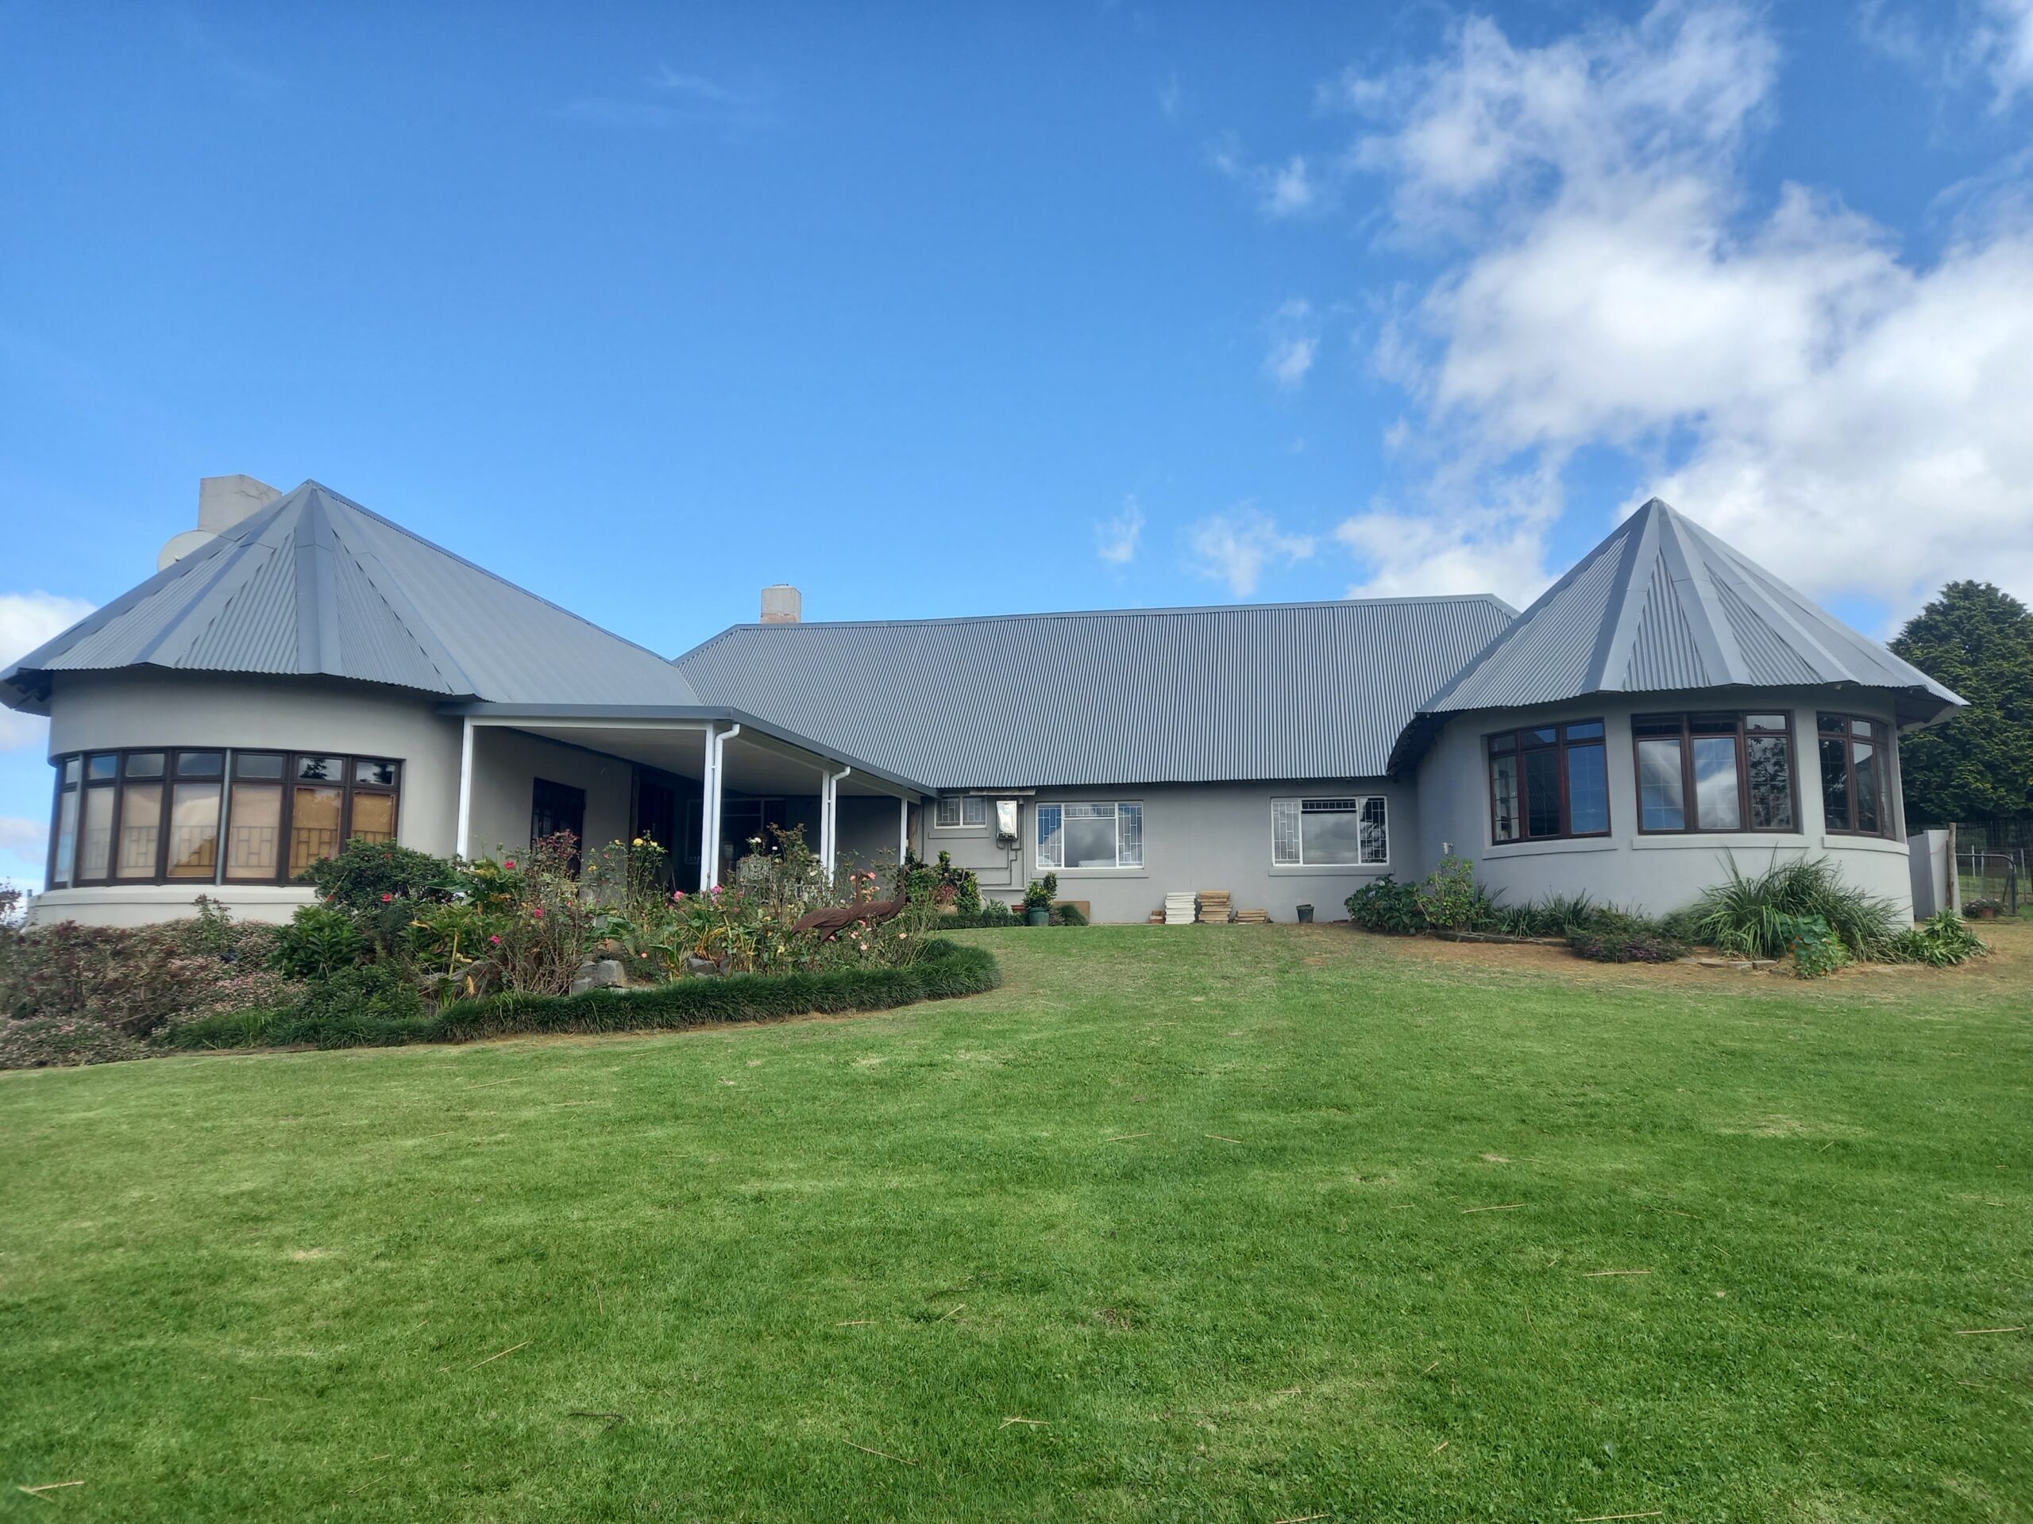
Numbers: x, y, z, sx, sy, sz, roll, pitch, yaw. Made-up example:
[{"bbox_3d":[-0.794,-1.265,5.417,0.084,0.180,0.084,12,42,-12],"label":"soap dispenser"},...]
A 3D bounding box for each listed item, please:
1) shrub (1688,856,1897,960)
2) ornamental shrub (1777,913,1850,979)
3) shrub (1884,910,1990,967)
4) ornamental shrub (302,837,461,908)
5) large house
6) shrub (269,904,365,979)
[{"bbox_3d":[8.719,1.633,16.500,2.050,1.160,1.550,-1,-8,11],"label":"shrub"},{"bbox_3d":[8.409,1.937,15.500,0.700,0.720,0.700,-4,-9,28],"label":"ornamental shrub"},{"bbox_3d":[10.406,1.984,16.600,1.050,0.650,0.950,-5,-10,32],"label":"shrub"},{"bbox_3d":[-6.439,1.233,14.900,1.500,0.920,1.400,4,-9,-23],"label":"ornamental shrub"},{"bbox_3d":[0.435,-0.831,24.613,25.350,8.050,20.300,-1,-8,11],"label":"large house"},{"bbox_3d":[-6.473,1.685,13.600,0.850,0.750,0.800,4,-9,-25],"label":"shrub"}]

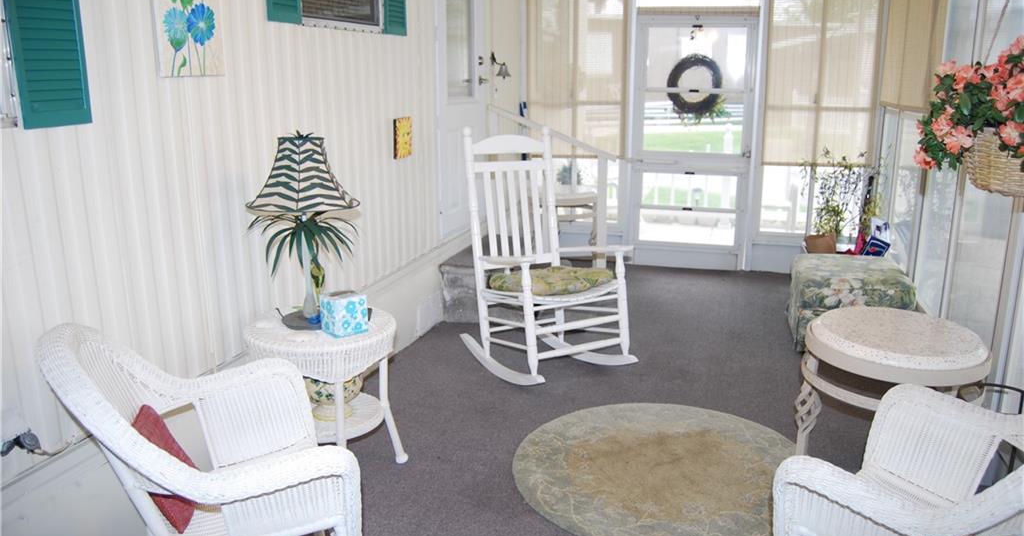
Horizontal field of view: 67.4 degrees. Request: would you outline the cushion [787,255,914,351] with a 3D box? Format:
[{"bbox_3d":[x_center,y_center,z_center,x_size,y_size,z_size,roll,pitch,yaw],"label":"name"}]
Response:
[{"bbox_3d":[1.932,0.205,4.480,0.600,0.420,0.750,4,14,16],"label":"cushion"}]

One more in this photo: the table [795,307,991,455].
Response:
[{"bbox_3d":[1.319,0.519,2.712,0.647,0.619,0.647,4,15,17],"label":"table"}]

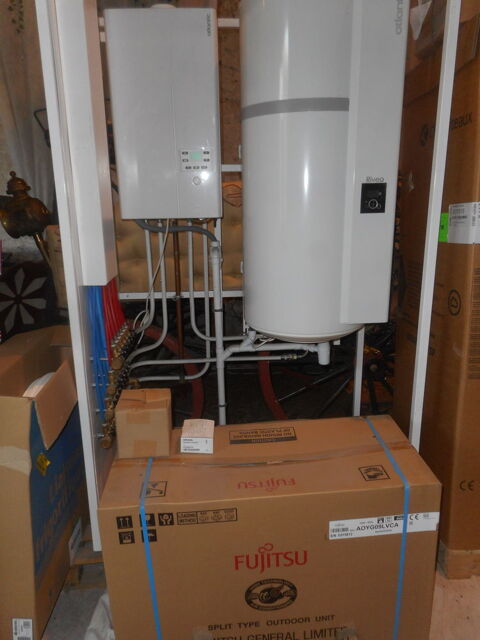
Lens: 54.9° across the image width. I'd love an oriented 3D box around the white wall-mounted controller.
[{"bbox_3d":[-0.313,-0.875,2.085,0.425,0.804,0.360,-2,15,-2],"label":"white wall-mounted controller"}]

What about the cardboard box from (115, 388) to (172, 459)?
[{"bbox_3d":[-0.297,0.325,1.464,0.149,0.158,0.151,-2,15,-4],"label":"cardboard box"}]

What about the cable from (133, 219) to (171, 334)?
[{"bbox_3d":[-0.432,-0.207,2.255,0.174,0.581,0.130,-2,15,-2],"label":"cable"}]

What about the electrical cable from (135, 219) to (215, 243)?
[{"bbox_3d":[-0.310,-0.433,2.222,0.382,0.118,0.120,-2,15,-2],"label":"electrical cable"}]

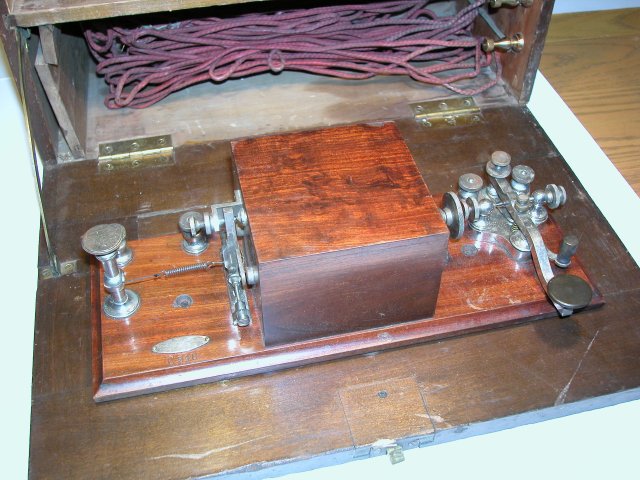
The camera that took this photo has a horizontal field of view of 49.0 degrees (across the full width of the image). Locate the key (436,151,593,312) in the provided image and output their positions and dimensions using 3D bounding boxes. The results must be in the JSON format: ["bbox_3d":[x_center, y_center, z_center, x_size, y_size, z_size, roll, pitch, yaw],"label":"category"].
[{"bbox_3d":[0.137,-0.003,0.489,0.105,0.048,0.140,-9,46,-9],"label":"key"}]

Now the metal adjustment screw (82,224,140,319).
[{"bbox_3d":[-0.135,0.020,0.461,0.027,0.067,0.027,-9,48,-10],"label":"metal adjustment screw"}]

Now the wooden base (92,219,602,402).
[{"bbox_3d":[0.016,0.024,0.515,0.356,0.012,0.133,-9,48,-10],"label":"wooden base"}]

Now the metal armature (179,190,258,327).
[{"bbox_3d":[-0.066,0.007,0.465,0.038,0.081,0.071,-9,48,-10],"label":"metal armature"}]

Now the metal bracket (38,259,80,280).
[{"bbox_3d":[-0.198,0.020,0.529,0.029,0.006,0.012,-14,48,-15],"label":"metal bracket"}]

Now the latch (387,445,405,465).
[{"bbox_3d":[0.047,0.131,0.430,0.009,0.005,0.010,-9,48,-9],"label":"latch"}]

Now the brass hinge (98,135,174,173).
[{"bbox_3d":[-0.159,-0.075,0.608,0.065,0.005,0.041,-9,48,-10],"label":"brass hinge"}]

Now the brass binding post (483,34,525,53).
[{"bbox_3d":[0.166,-0.176,0.633,0.035,0.012,0.012,-9,48,-10],"label":"brass binding post"}]

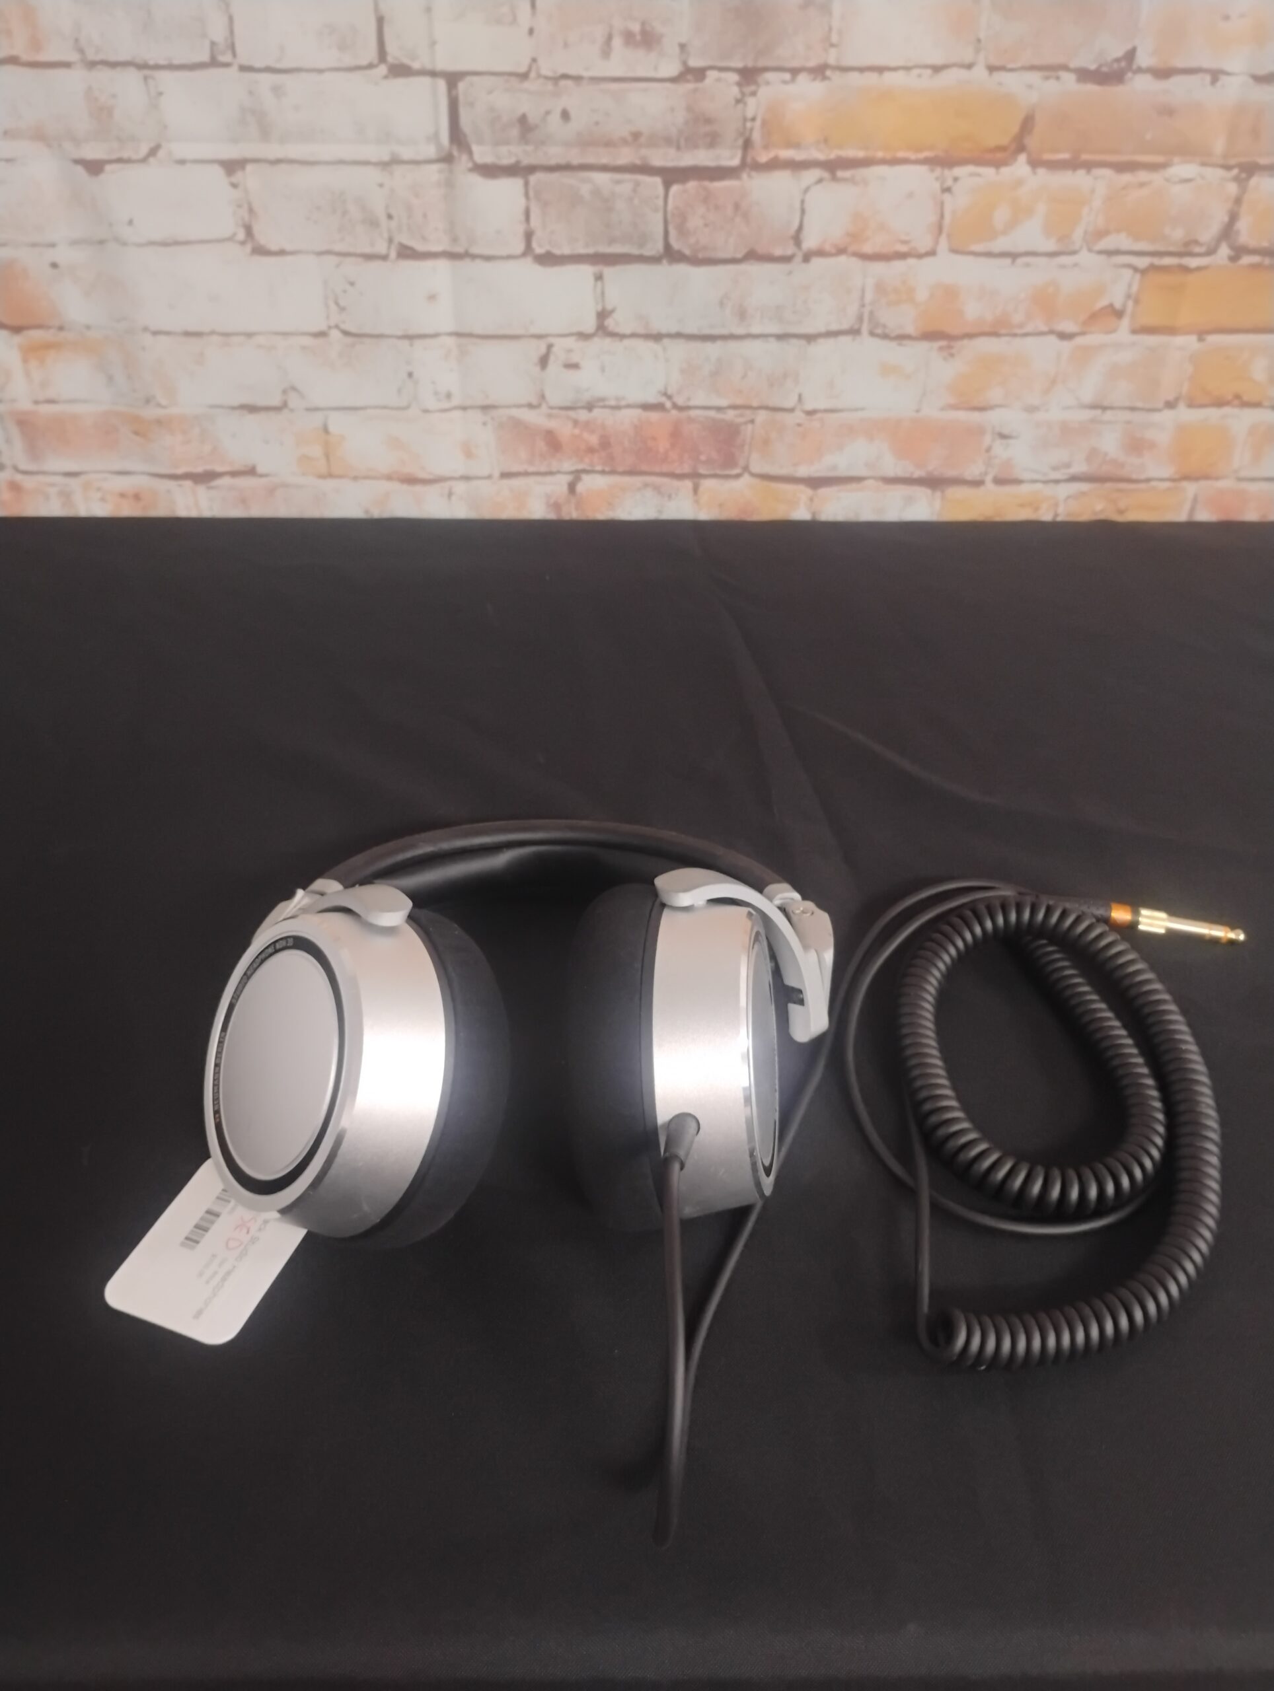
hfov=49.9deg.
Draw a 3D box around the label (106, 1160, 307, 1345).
[{"bbox_3d":[-0.136,0.130,0.444,0.048,0.002,0.061,13,39,16],"label":"label"}]

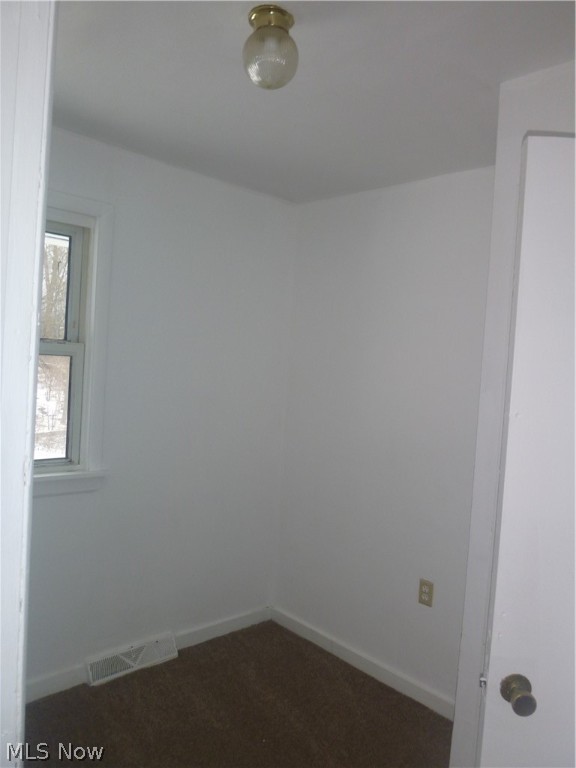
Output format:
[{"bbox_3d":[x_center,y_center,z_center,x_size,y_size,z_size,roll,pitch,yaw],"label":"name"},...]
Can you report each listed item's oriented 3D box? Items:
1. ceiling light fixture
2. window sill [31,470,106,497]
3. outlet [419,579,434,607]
[{"bbox_3d":[-0.049,-0.881,1.480,0.150,0.178,0.150,4,3,0],"label":"ceiling light fixture"},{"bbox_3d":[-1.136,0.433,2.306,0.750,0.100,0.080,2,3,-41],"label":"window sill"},{"bbox_3d":[0.645,0.979,2.595,0.071,0.115,0.010,6,4,44],"label":"outlet"}]

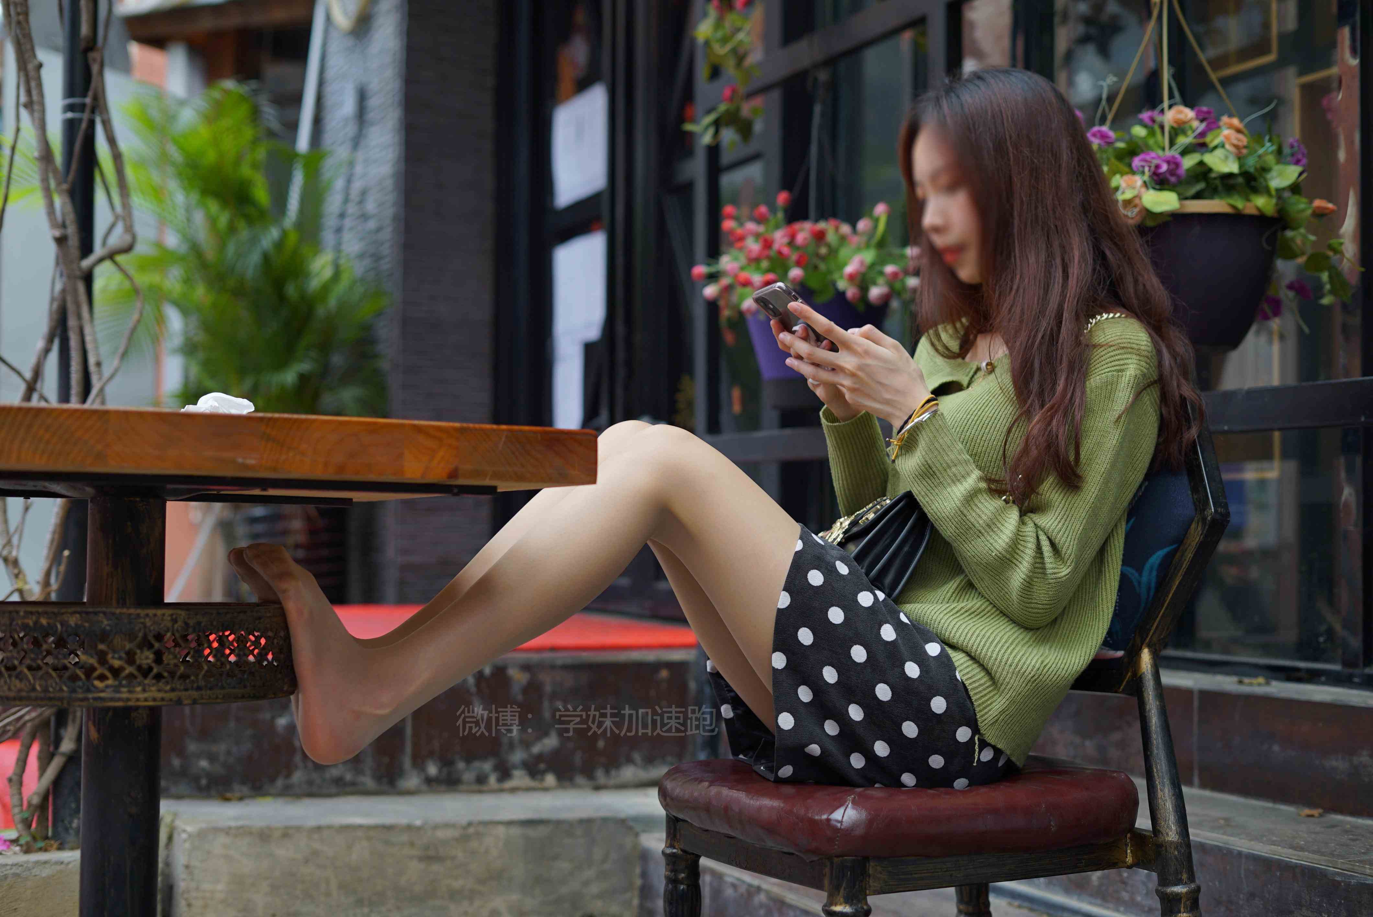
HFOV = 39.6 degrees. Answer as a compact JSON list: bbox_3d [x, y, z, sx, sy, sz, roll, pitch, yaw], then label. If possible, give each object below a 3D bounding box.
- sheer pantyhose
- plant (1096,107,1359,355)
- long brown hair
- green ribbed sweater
[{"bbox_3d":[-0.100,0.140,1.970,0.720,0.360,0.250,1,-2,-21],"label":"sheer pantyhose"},{"bbox_3d":[0.791,-0.346,2.850,0.410,0.360,0.390,-1,-2,16],"label":"plant"},{"bbox_3d":[0.425,-0.201,2.220,0.290,0.490,0.260,1,-2,-28],"label":"long brown hair"},{"bbox_3d":[0.353,0.094,2.200,0.320,0.490,0.410,1,-2,-28],"label":"green ribbed sweater"}]

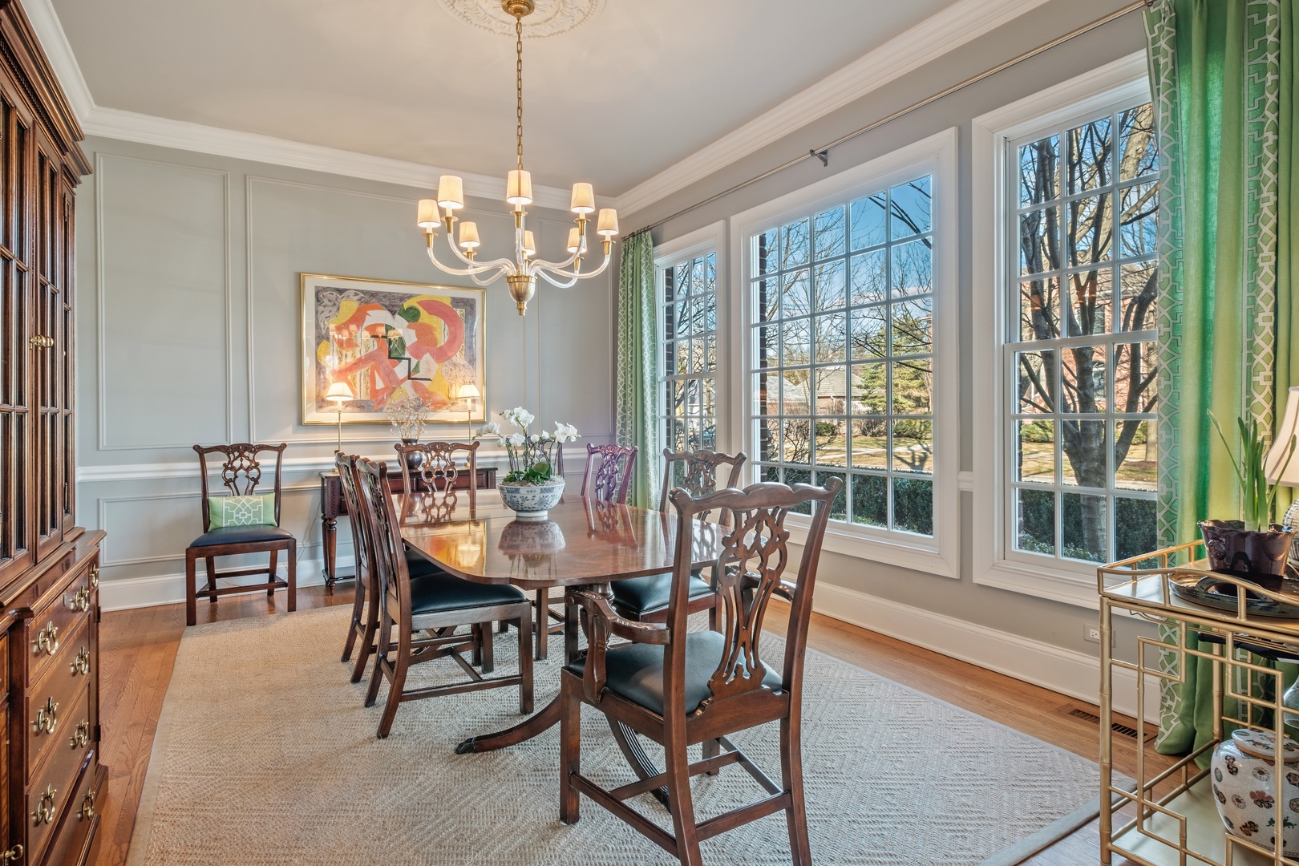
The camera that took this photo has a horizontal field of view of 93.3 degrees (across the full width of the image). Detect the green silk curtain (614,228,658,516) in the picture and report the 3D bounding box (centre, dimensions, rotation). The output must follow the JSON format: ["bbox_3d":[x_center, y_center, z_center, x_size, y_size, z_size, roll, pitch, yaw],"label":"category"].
[{"bbox_3d":[-0.130,-0.281,5.162,0.158,2.742,0.535,-1,1,-35],"label":"green silk curtain"}]

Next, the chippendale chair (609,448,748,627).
[{"bbox_3d":[0.031,0.608,2.685,0.594,1.040,0.549,-1,1,-38],"label":"chippendale chair"}]

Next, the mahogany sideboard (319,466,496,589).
[{"bbox_3d":[-1.799,0.690,4.625,1.225,0.821,0.376,-1,1,-35],"label":"mahogany sideboard"}]

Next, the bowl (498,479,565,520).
[{"bbox_3d":[-0.551,0.306,2.872,0.314,0.153,0.314,0,1,0],"label":"bowl"}]

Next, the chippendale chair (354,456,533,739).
[{"bbox_3d":[-0.859,0.611,2.547,0.594,1.040,0.549,-1,1,-33],"label":"chippendale chair"}]

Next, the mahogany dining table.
[{"bbox_3d":[-0.577,0.755,2.829,1.198,0.742,2.416,-1,1,-35],"label":"mahogany dining table"}]

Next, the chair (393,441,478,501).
[{"bbox_3d":[-1.217,0.592,3.790,0.574,1.040,0.594,-1,1,-35],"label":"chair"}]

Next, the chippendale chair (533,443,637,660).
[{"bbox_3d":[-0.453,0.598,3.397,0.594,1.040,0.549,-1,1,-34],"label":"chippendale chair"}]

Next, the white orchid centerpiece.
[{"bbox_3d":[-0.560,0.057,2.862,0.446,0.371,0.346,0,1,0],"label":"white orchid centerpiece"}]

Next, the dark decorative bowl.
[{"bbox_3d":[1.236,0.252,1.267,0.158,0.124,0.168,0,1,0],"label":"dark decorative bowl"}]

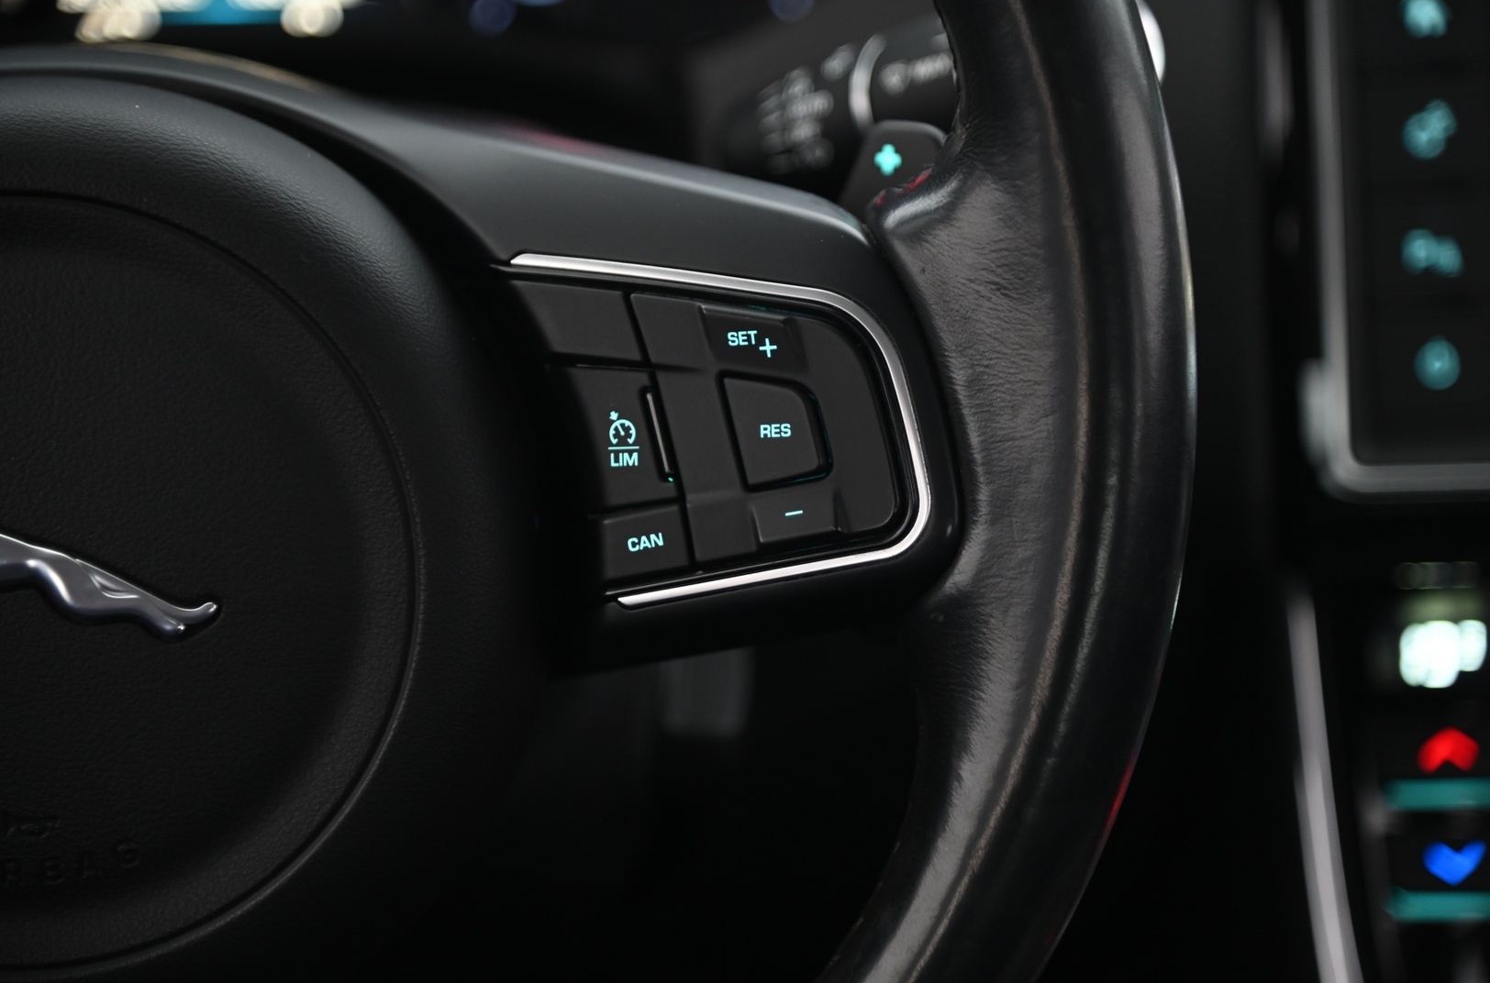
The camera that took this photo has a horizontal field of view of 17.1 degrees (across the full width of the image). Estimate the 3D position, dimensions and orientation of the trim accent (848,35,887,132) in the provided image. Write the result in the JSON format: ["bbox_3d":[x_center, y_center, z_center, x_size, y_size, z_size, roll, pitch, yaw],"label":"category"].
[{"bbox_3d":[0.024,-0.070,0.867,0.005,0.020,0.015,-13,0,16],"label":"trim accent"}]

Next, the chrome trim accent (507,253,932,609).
[{"bbox_3d":[-0.004,-0.009,0.780,0.067,0.056,0.014,-1,-20,-6],"label":"chrome trim accent"}]

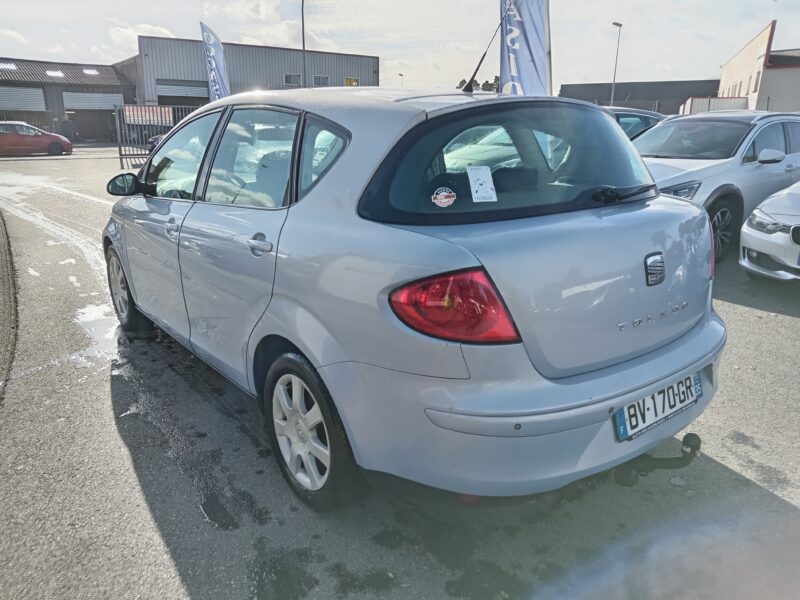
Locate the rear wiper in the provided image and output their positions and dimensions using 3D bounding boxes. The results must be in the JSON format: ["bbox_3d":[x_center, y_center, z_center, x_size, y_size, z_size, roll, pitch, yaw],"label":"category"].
[{"bbox_3d":[0.809,-0.377,2.046,0.080,0.060,0.440,15,21,42],"label":"rear wiper"}]

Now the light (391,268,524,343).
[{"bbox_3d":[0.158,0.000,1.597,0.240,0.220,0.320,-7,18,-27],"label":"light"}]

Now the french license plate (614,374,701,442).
[{"bbox_3d":[0.861,0.346,1.890,0.520,0.110,0.015,-11,5,-37],"label":"french license plate"}]

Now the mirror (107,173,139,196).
[{"bbox_3d":[-1.541,-0.644,3.211,0.175,0.122,0.130,-11,20,-37],"label":"mirror"}]

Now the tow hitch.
[{"bbox_3d":[0.859,0.527,1.941,0.085,0.270,0.270,-11,20,-37],"label":"tow hitch"}]

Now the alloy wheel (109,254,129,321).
[{"bbox_3d":[-1.908,-0.098,4.102,0.170,0.435,0.435,-11,20,-37],"label":"alloy wheel"}]

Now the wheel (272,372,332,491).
[{"bbox_3d":[-0.307,0.473,2.163,0.170,0.435,0.435,-11,20,-37],"label":"wheel"}]

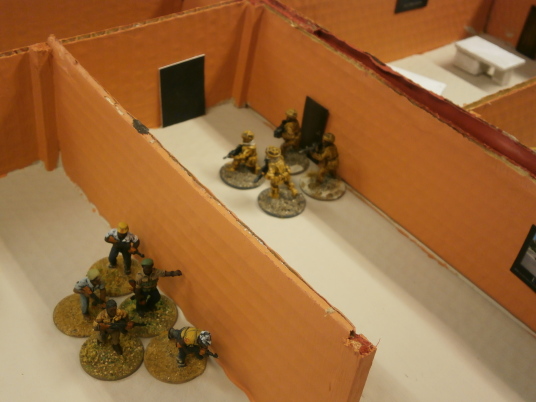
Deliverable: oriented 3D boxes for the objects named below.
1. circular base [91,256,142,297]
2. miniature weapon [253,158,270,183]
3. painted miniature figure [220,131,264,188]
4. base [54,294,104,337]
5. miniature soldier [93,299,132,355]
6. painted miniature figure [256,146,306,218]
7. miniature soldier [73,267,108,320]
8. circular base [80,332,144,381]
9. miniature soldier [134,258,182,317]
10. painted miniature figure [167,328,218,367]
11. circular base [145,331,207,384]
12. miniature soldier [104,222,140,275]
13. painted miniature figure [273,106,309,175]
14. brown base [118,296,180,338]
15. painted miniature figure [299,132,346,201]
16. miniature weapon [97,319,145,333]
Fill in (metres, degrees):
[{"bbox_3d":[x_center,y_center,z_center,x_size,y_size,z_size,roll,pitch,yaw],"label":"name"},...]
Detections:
[{"bbox_3d":[-0.067,0.033,0.324,0.025,0.002,0.025,5,37,-3],"label":"circular base"},{"bbox_3d":[-0.003,-0.015,0.361,0.003,0.005,0.016,23,63,18],"label":"miniature weapon"},{"bbox_3d":[-0.011,-0.024,0.375,0.025,0.027,0.025,-13,44,-23],"label":"painted miniature figure"},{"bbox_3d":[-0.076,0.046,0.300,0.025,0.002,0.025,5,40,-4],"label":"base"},{"bbox_3d":[-0.058,0.049,0.279,0.017,0.027,0.011,-5,42,-15],"label":"miniature soldier"},{"bbox_3d":[0.009,-0.011,0.371,0.025,0.029,0.025,32,44,29],"label":"painted miniature figure"},{"bbox_3d":[-0.071,0.038,0.292,0.012,0.025,0.013,-27,51,-34],"label":"miniature soldier"},{"bbox_3d":[-0.062,0.060,0.288,0.025,0.003,0.025,5,37,-3],"label":"circular base"},{"bbox_3d":[-0.047,0.036,0.303,0.020,0.023,0.013,5,37,-2],"label":"miniature soldier"},{"bbox_3d":[-0.029,0.057,0.284,0.019,0.015,0.011,12,37,6],"label":"painted miniature figure"},{"bbox_3d":[-0.037,0.062,0.290,0.025,0.002,0.025,7,37,0],"label":"circular base"},{"bbox_3d":[-0.062,0.020,0.312,0.016,0.028,0.010,-4,41,-14],"label":"miniature soldier"},{"bbox_3d":[0.012,-0.034,0.402,0.025,0.029,0.025,16,38,12],"label":"painted miniature figure"},{"bbox_3d":[-0.050,0.047,0.304,0.025,0.002,0.025,5,40,-4],"label":"brown base"},{"bbox_3d":[0.030,-0.019,0.374,0.027,0.030,0.025,-13,44,-23],"label":"painted miniature figure"},{"bbox_3d":[-0.056,0.048,0.279,0.019,0.004,0.002,-2,37,-1],"label":"miniature weapon"}]

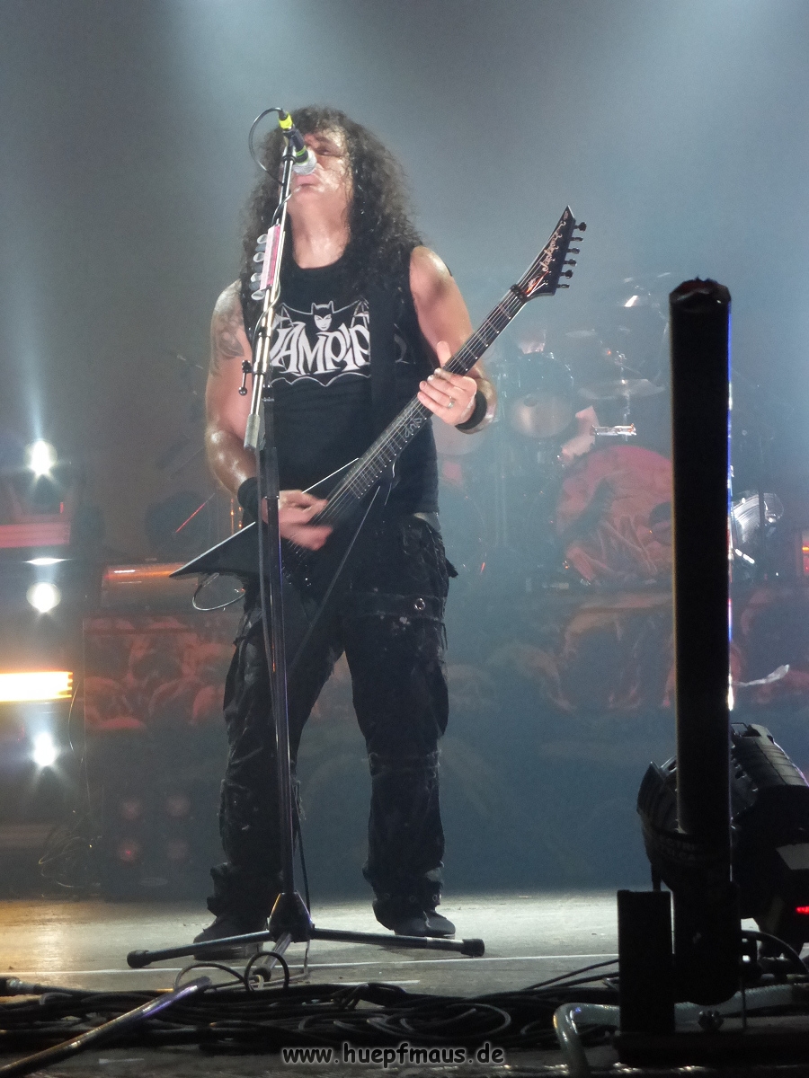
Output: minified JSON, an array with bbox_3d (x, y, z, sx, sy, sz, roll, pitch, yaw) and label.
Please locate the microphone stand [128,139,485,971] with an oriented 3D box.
[{"bbox_3d":[-0.180,-0.010,4.514,0.630,1.570,0.720,-2,-7,5],"label":"microphone stand"}]

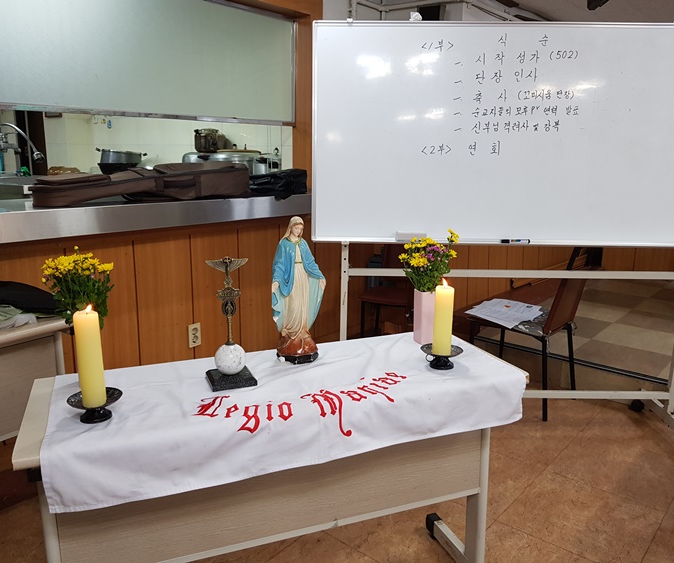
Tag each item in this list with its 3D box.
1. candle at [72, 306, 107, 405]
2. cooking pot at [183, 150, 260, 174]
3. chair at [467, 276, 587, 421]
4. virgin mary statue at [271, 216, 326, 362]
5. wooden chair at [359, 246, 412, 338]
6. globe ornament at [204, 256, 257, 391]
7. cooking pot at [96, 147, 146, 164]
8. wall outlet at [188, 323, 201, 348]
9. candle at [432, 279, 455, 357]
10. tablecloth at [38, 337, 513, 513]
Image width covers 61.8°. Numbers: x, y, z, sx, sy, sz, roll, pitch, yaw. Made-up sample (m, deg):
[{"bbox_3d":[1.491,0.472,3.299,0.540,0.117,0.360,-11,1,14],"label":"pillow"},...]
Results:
[{"bbox_3d":[-0.535,0.161,1.216,0.055,0.217,0.055,-5,14,-22],"label":"candle"},{"bbox_3d":[-0.852,-0.818,4.183,0.550,0.300,0.500,1,13,0],"label":"cooking pot"},{"bbox_3d":[1.035,0.210,3.018,0.420,0.880,0.550,-11,17,-43],"label":"chair"},{"bbox_3d":[-0.111,0.020,1.588,0.153,0.406,0.120,-2,13,-13],"label":"virgin mary statue"},{"bbox_3d":[0.439,0.084,3.559,0.420,0.880,0.500,7,14,27],"label":"wooden chair"},{"bbox_3d":[-0.273,0.097,1.428,0.113,0.323,0.112,-5,14,-22],"label":"globe ornament"},{"bbox_3d":[-1.569,-0.899,4.112,0.360,0.120,0.290,1,13,0],"label":"cooking pot"},{"bbox_3d":[-0.663,0.253,2.640,0.015,0.115,0.066,11,17,40],"label":"wall outlet"},{"bbox_3d":[0.294,0.099,1.539,0.052,0.205,0.052,1,13,0],"label":"candle"},{"bbox_3d":[-0.113,0.306,1.500,1.165,0.121,0.455,-5,14,-22],"label":"tablecloth"}]

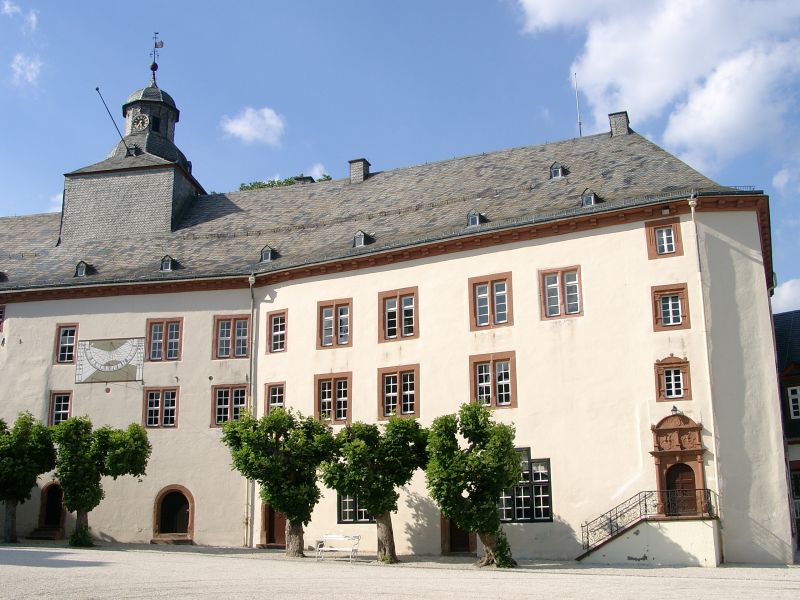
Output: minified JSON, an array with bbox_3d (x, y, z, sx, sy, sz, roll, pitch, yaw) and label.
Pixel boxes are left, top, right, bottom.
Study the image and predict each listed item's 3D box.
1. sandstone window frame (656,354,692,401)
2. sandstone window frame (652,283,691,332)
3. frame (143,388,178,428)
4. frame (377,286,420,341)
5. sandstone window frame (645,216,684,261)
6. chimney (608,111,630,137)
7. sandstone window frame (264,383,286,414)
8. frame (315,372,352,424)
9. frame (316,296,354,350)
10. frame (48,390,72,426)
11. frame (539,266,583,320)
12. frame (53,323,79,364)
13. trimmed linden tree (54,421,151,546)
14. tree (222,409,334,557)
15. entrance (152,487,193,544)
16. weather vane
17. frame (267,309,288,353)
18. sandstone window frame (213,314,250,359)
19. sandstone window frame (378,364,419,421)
[{"bbox_3d":[9.815,2.796,28.207,1.203,1.686,0.300,-7,-13,27],"label":"sandstone window frame"},{"bbox_3d":[9.797,0.279,28.385,1.270,1.699,0.250,-8,-17,28],"label":"sandstone window frame"},{"bbox_3d":[-11.666,5.259,38.342,1.771,2.004,0.250,-3,-16,8],"label":"frame"},{"bbox_3d":[-0.035,0.664,33.828,1.992,2.286,0.250,-8,-17,28],"label":"frame"},{"bbox_3d":[9.850,-2.246,29.211,1.242,1.460,0.250,-7,-13,27],"label":"sandstone window frame"},{"bbox_3d":[10.520,-8.193,37.406,0.807,1.165,0.800,-8,-17,28],"label":"chimney"},{"bbox_3d":[-5.685,4.799,35.957,1.221,2.004,0.250,-8,-17,28],"label":"sandstone window frame"},{"bbox_3d":[-2.996,4.557,35.734,2.042,2.343,0.250,-9,-17,27],"label":"frame"},{"bbox_3d":[-2.992,1.149,36.645,1.930,2.273,0.250,-9,-17,27],"label":"frame"},{"bbox_3d":[-18.003,5.896,41.861,1.352,2.104,0.250,-3,-12,13],"label":"frame"},{"bbox_3d":[6.267,-0.253,30.510,1.713,2.027,0.250,-8,-17,28],"label":"frame"},{"bbox_3d":[-16.510,2.196,38.964,1.274,2.068,0.250,-3,-15,9],"label":"frame"},{"bbox_3d":[-14.483,8.769,38.033,4.400,6.120,4.000,-3,-12,13],"label":"trimmed linden tree"},{"bbox_3d":[-4.607,6.836,29.668,4.257,5.477,3.831,-9,-17,27],"label":"tree"},{"bbox_3d":[-10.268,9.737,35.947,1.996,2.518,0.450,-3,-15,9],"label":"entrance"},{"bbox_3d":[-15.127,-15.016,48.888,0.850,3.650,0.550,-1,-15,0],"label":"weather vane"},{"bbox_3d":[-6.088,1.643,39.391,1.403,2.220,0.250,-8,-14,33],"label":"frame"},{"bbox_3d":[-8.032,1.775,37.554,1.888,2.167,0.250,-3,-15,9],"label":"sandstone window frame"},{"bbox_3d":[0.007,4.061,34.220,2.012,2.274,0.250,-9,-17,27],"label":"sandstone window frame"}]

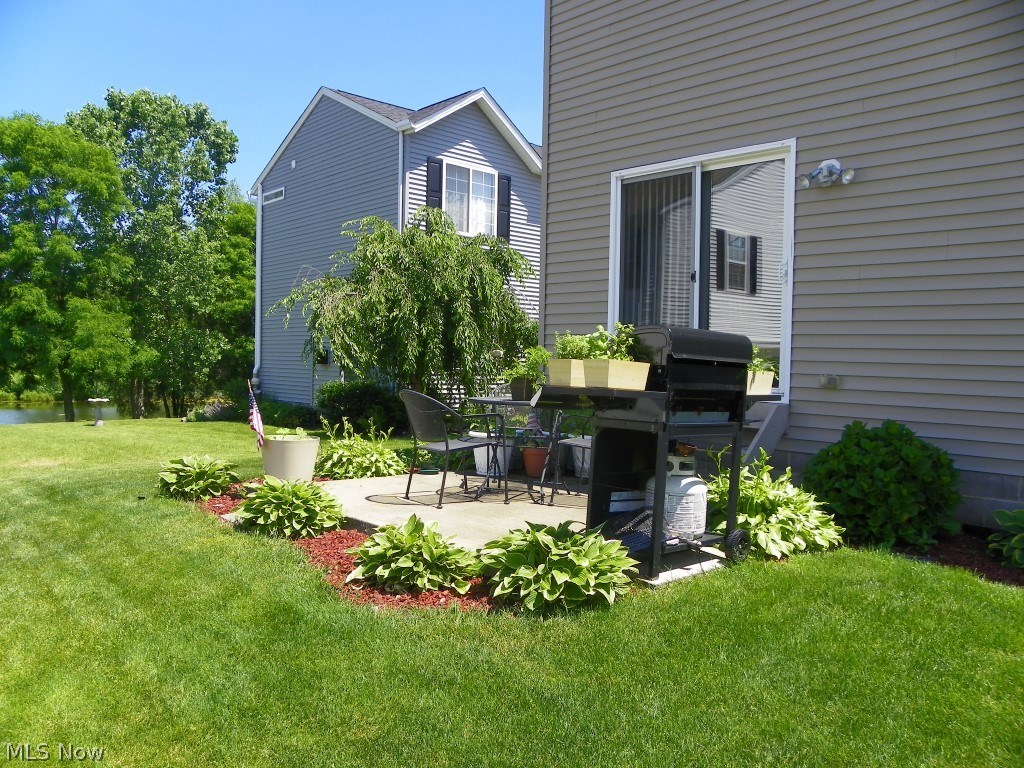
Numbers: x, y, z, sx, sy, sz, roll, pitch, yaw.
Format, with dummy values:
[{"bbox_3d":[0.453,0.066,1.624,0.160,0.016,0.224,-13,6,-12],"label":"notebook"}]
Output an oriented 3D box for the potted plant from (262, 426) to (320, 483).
[{"bbox_3d":[-1.915,0.613,6.681,0.490,0.440,0.490,1,1,0],"label":"potted plant"}]

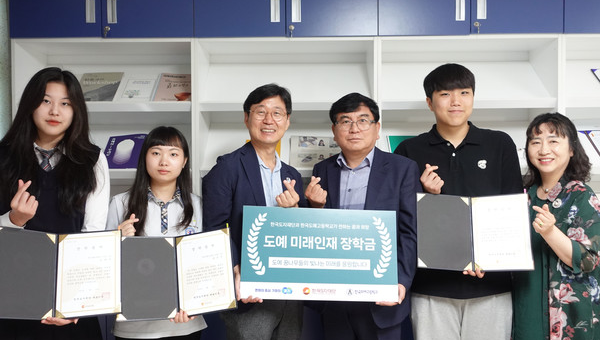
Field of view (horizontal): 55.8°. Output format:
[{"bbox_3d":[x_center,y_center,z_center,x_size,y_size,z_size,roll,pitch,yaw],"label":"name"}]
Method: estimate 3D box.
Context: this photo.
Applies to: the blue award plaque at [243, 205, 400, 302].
[{"bbox_3d":[0.077,0.317,2.152,0.592,0.346,0.015,2,-14,-5],"label":"blue award plaque"}]

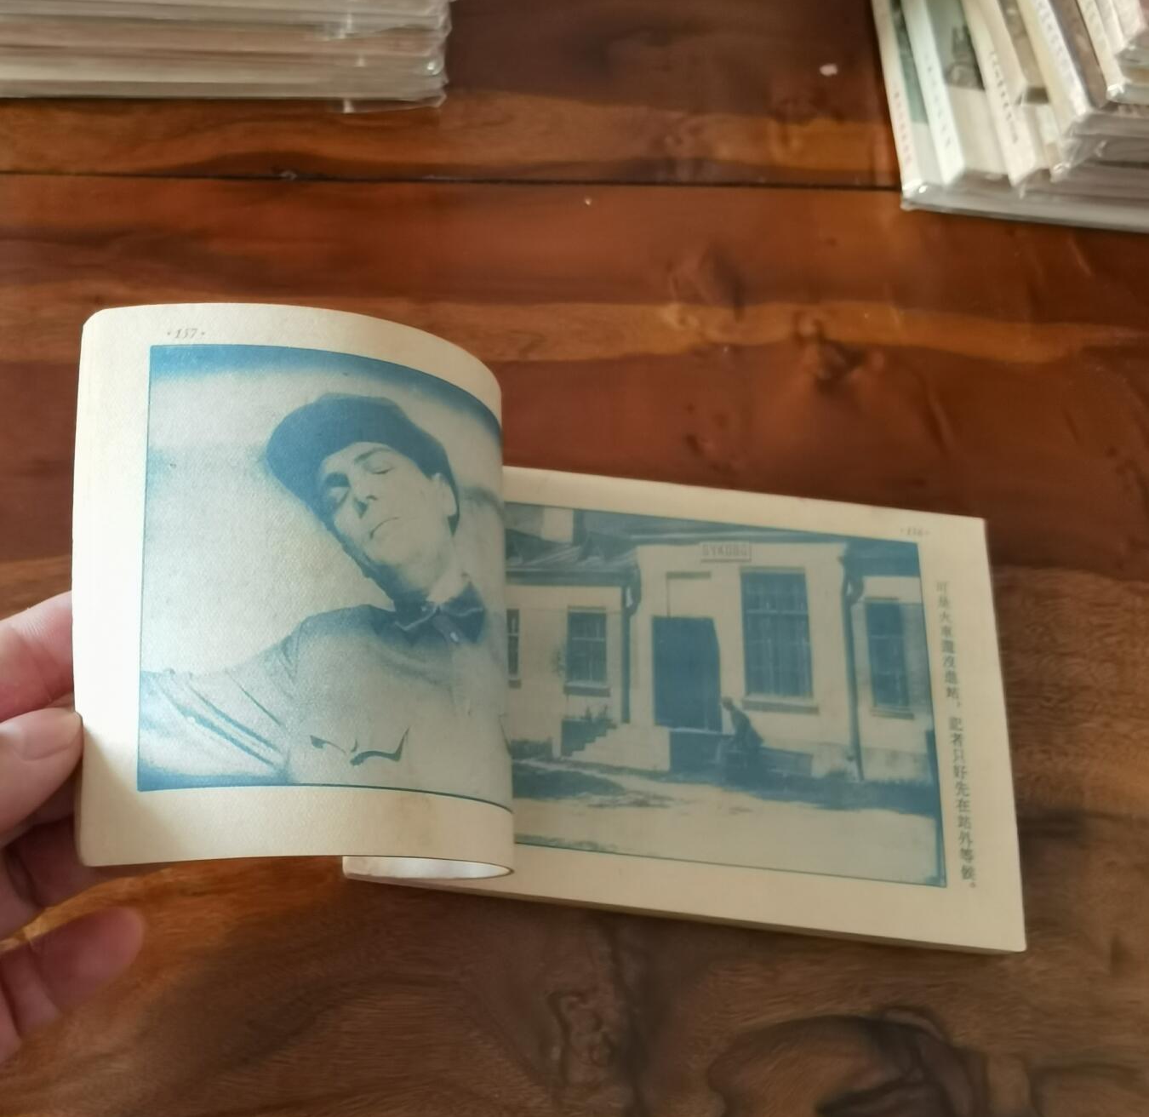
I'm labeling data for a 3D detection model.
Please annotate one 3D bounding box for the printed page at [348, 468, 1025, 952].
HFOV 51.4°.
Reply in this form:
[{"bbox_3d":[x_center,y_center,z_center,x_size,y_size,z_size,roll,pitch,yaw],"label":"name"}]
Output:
[{"bbox_3d":[0.025,0.026,0.249,0.129,0.006,0.096,7,60,-1],"label":"printed page"}]

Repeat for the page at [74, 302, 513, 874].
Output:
[{"bbox_3d":[-0.047,0.005,0.212,0.085,0.030,0.098,8,72,-29],"label":"page"}]

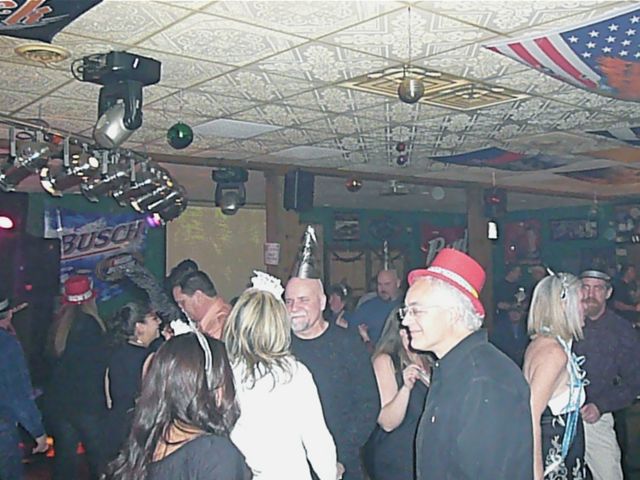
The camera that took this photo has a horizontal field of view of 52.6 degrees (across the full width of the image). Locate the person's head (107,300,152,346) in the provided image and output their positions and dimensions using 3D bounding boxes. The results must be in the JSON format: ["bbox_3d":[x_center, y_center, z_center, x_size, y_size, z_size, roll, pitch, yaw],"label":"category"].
[{"bbox_3d":[-1.045,0.458,3.550,0.235,0.245,0.200,0,0,-6],"label":"person's head"}]

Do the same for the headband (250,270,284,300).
[{"bbox_3d":[-0.174,0.148,2.150,0.125,0.090,0.070,0,0,18],"label":"headband"}]

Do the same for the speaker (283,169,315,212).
[{"bbox_3d":[-0.253,-0.593,7.800,0.280,0.465,0.260,0,0,-35],"label":"speaker"}]

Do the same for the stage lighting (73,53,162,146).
[{"bbox_3d":[-1.008,-0.698,3.260,0.320,0.430,0.330,0,0,-40],"label":"stage lighting"}]

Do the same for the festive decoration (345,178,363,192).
[{"bbox_3d":[0.328,-0.540,6.300,0.165,0.170,0.165,0,0,0],"label":"festive decoration"}]

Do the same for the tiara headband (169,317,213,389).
[{"bbox_3d":[-0.319,0.278,1.570,0.150,0.170,0.080,0,0,37],"label":"tiara headband"}]

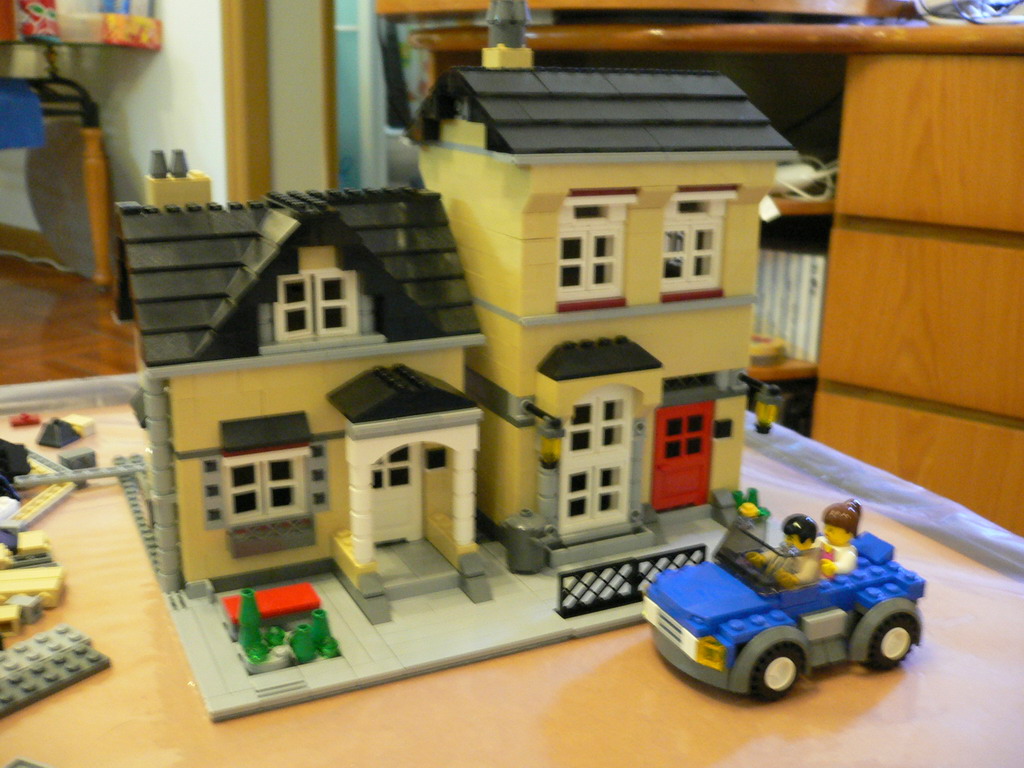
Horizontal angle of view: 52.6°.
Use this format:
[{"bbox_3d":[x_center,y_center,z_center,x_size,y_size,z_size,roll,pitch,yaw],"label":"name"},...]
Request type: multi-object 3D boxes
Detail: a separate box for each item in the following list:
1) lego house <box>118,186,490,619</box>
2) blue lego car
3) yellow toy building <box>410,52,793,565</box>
[{"bbox_3d":[-0.076,-0.001,0.399,0.130,0.146,0.138,-7,17,-27],"label":"lego house"},{"bbox_3d":[0.088,0.068,0.346,0.090,0.049,0.050,-7,17,-27],"label":"blue lego car"},{"bbox_3d":[0.032,-0.040,0.442,0.128,0.203,0.108,-7,17,-27],"label":"yellow toy building"}]

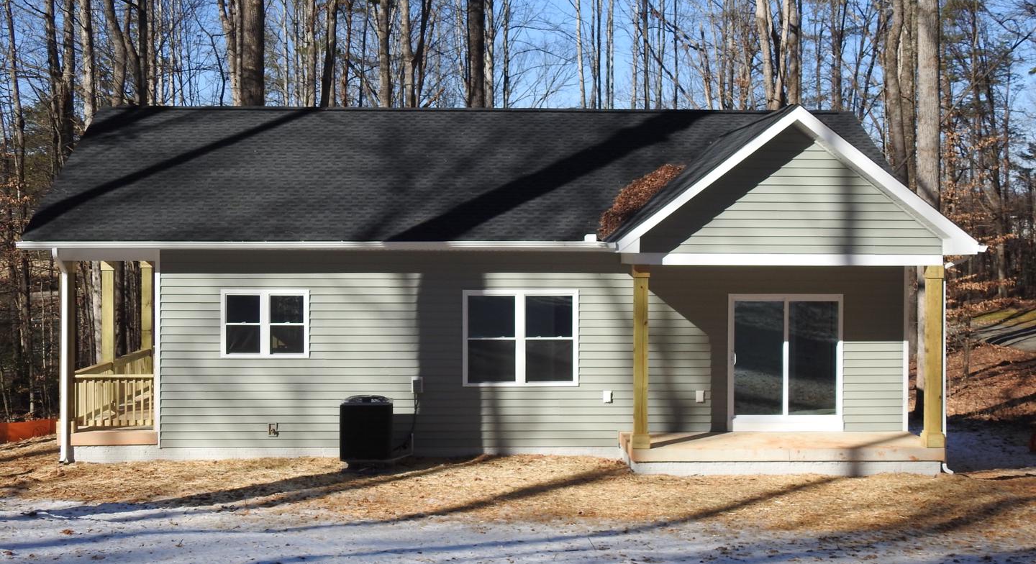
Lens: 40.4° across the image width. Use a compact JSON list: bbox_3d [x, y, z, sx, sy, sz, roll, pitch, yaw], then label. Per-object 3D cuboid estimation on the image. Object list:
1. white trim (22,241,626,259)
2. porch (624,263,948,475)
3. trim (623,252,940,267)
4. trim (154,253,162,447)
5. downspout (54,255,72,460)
[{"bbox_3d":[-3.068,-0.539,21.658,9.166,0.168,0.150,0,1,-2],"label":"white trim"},{"bbox_3d":[3.968,1.274,21.575,4.651,3.094,1.800,0,1,-2],"label":"porch"},{"bbox_3d":[3.965,-0.327,20.737,4.612,0.182,0.150,0,1,-2],"label":"trim"},{"bbox_3d":[-5.657,1.069,22.134,0.093,3.079,0.095,0,1,-2],"label":"trim"},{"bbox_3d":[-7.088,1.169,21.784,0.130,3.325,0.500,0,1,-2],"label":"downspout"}]

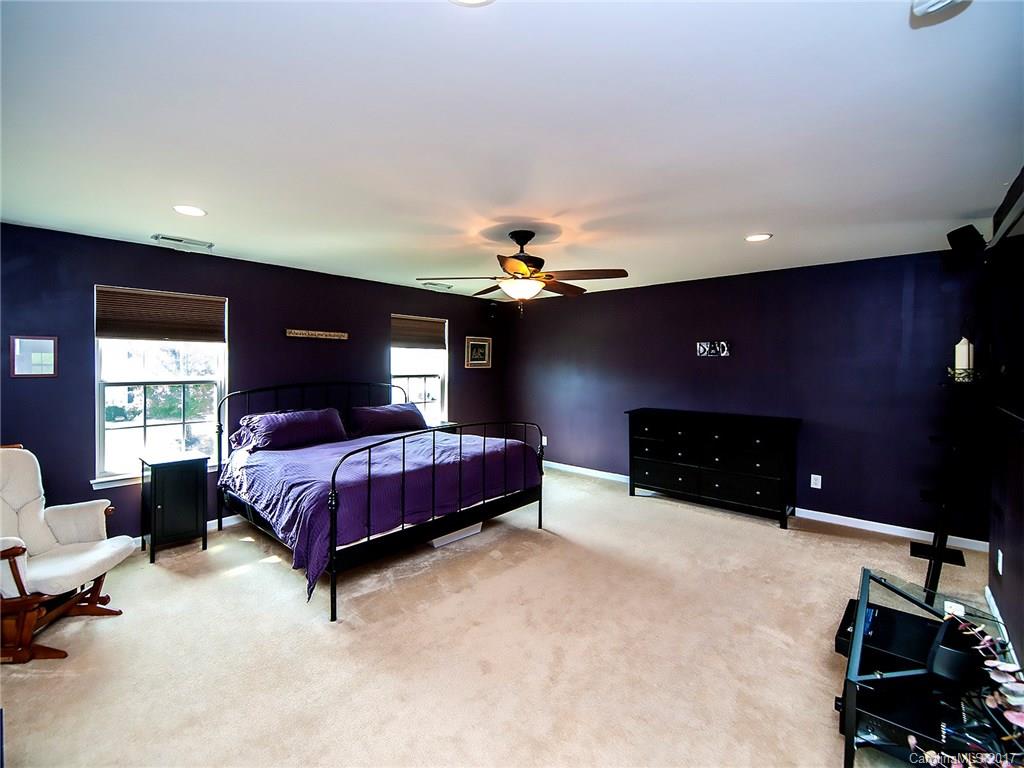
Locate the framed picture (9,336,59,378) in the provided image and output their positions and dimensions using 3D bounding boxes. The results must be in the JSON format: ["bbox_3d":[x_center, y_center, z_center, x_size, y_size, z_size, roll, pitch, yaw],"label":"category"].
[{"bbox_3d":[-3.336,-0.186,2.895,0.030,0.285,0.230,2,3,41],"label":"framed picture"}]

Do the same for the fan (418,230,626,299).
[{"bbox_3d":[0.070,-0.860,3.020,1.520,0.465,1.500,0,2,0],"label":"fan"}]

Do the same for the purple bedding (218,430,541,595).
[{"bbox_3d":[-1.158,0.851,3.732,1.940,0.670,2.120,2,3,40],"label":"purple bedding"}]

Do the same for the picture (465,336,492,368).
[{"bbox_3d":[-0.486,-0.459,6.169,0.030,0.450,0.520,2,3,41],"label":"picture"}]

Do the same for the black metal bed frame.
[{"bbox_3d":[-1.167,0.655,3.766,2.137,1.300,2.020,2,3,40],"label":"black metal bed frame"}]

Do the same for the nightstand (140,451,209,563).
[{"bbox_3d":[-2.664,0.953,3.265,0.364,0.728,0.375,2,3,40],"label":"nightstand"}]

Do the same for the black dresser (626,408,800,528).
[{"bbox_3d":[2.065,0.813,4.389,1.609,0.966,0.490,2,3,40],"label":"black dresser"}]

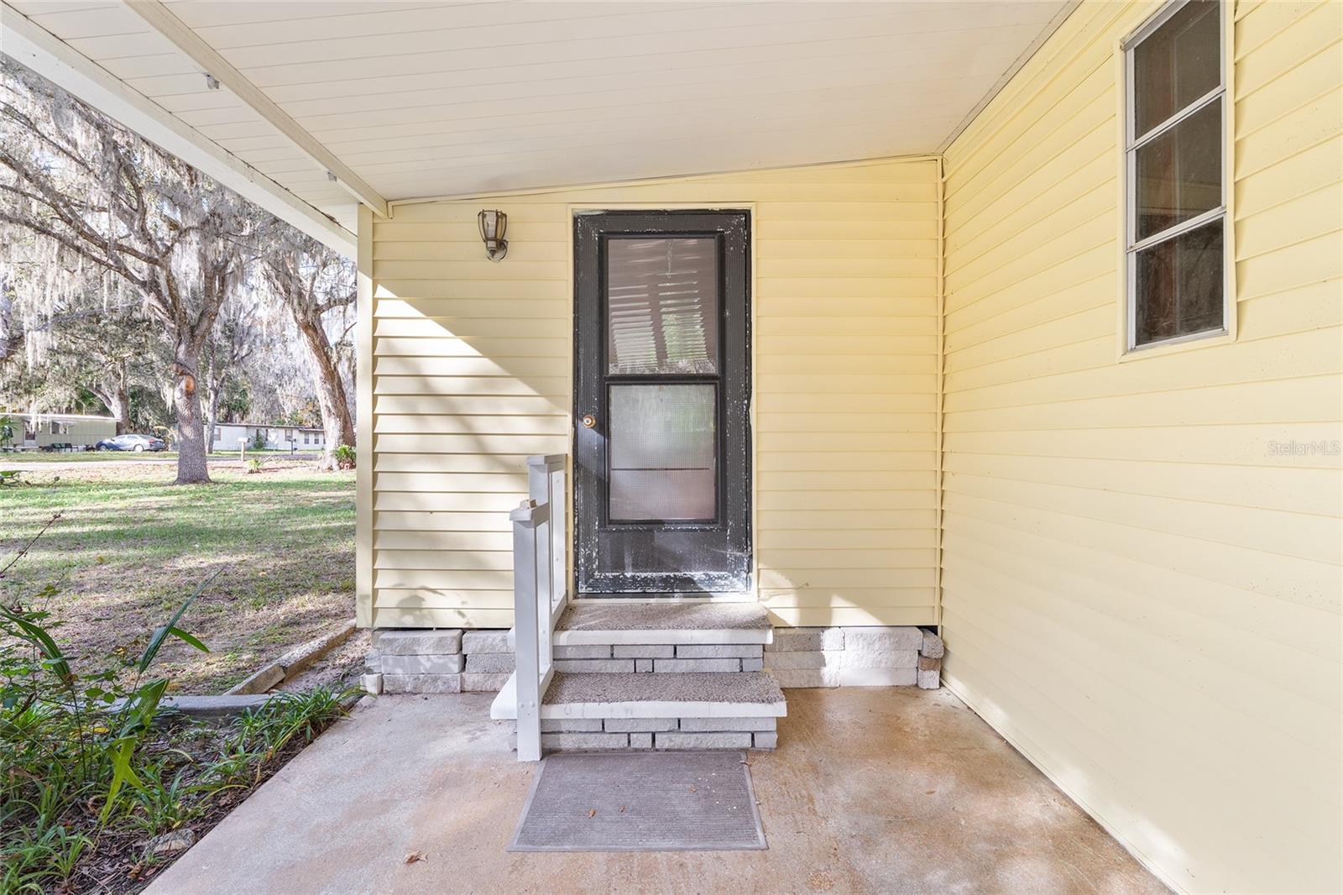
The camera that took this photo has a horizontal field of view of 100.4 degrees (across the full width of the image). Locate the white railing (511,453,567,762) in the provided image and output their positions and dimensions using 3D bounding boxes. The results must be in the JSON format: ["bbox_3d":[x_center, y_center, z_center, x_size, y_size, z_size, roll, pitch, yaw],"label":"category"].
[{"bbox_3d":[-0.581,0.638,2.558,0.120,1.190,0.700,0,0,0],"label":"white railing"}]

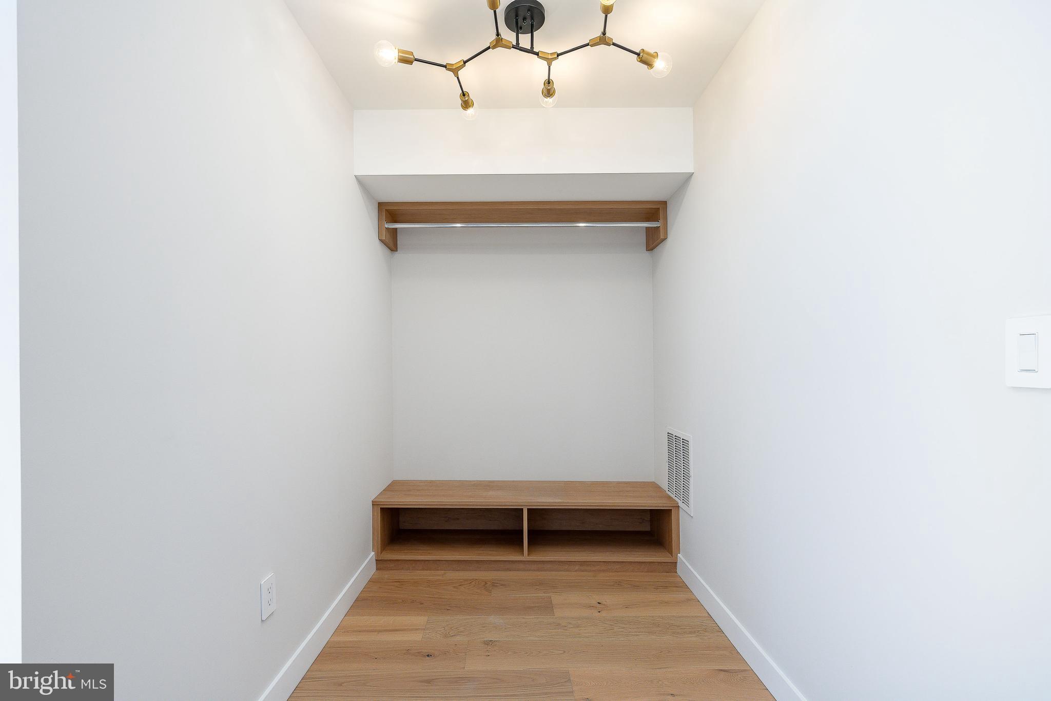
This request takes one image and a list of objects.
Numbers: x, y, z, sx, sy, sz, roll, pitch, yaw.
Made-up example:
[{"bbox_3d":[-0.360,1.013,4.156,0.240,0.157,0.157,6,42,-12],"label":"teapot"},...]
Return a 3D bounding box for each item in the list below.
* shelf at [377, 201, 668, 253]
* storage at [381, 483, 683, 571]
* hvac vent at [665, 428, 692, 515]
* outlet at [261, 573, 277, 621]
[{"bbox_3d":[-0.016,-0.744,2.839,1.652,0.214,0.306,0,-2,0],"label":"shelf"},{"bbox_3d":[0.000,1.008,2.730,1.655,0.371,0.427,0,-2,0],"label":"storage"},{"bbox_3d":[0.826,0.639,2.529,0.012,0.398,0.395,0,-2,-1],"label":"hvac vent"},{"bbox_3d":[-0.804,0.772,1.468,0.008,0.118,0.074,0,-2,-1],"label":"outlet"}]

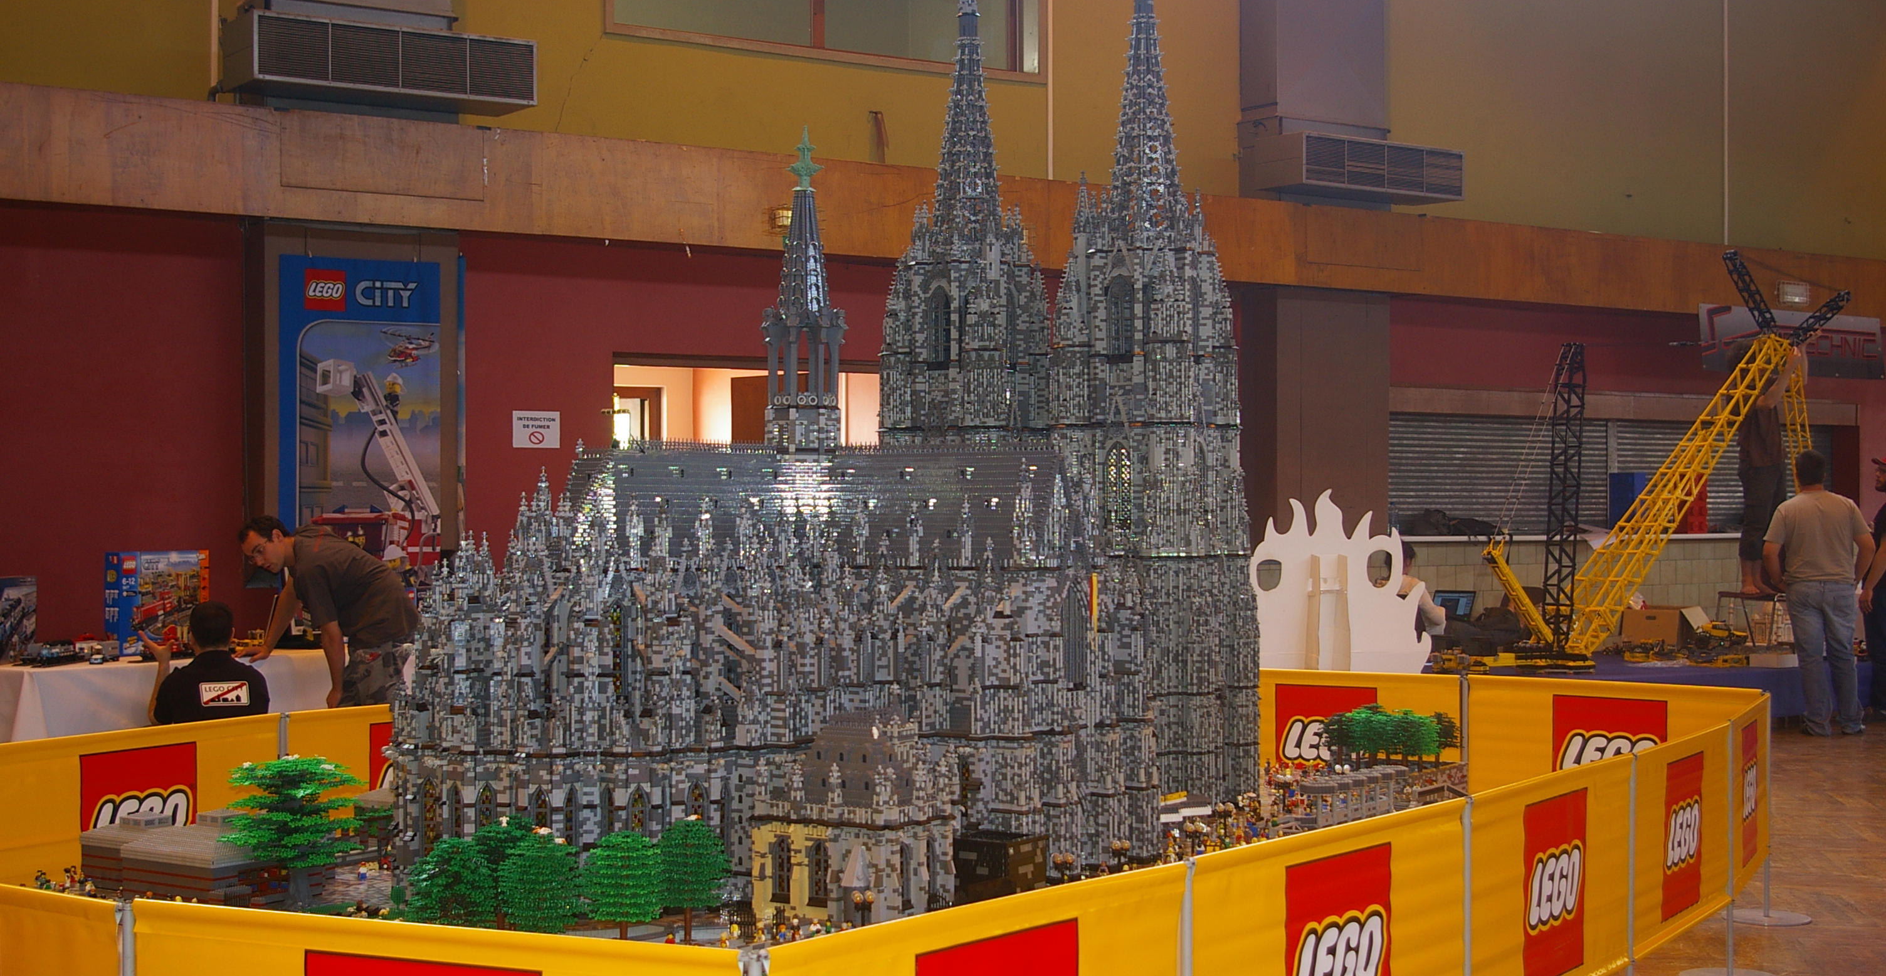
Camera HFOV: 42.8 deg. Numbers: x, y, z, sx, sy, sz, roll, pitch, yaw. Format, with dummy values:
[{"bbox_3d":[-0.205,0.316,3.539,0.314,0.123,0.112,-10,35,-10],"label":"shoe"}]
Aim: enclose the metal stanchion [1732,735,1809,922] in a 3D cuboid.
[{"bbox_3d":[2.871,1.109,8.380,0.310,0.780,0.310,0,0,0],"label":"metal stanchion"}]

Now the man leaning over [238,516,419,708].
[{"bbox_3d":[-2.670,0.807,10.500,0.740,1.400,0.560,0,0,-26],"label":"man leaning over"}]

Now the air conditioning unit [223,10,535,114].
[{"bbox_3d":[-2.958,-2.215,12.692,1.534,0.345,0.540,0,0,-34],"label":"air conditioning unit"}]

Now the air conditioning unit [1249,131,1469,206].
[{"bbox_3d":[2.868,-2.184,16.616,1.504,0.328,0.540,0,0,-34],"label":"air conditioning unit"}]

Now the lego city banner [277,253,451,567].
[{"bbox_3d":[-3.107,-0.273,12.859,0.901,1.900,0.040,0,0,-34],"label":"lego city banner"}]

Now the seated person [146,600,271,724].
[{"bbox_3d":[-3.130,0.996,10.280,0.550,1.040,0.600,0,0,-30],"label":"seated person"}]

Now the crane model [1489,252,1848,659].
[{"bbox_3d":[4.850,-0.207,15.920,3.500,2.740,0.650,0,-1,-34],"label":"crane model"}]

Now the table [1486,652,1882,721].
[{"bbox_3d":[4.281,1.358,15.840,3.800,0.390,1.900,0,-1,-34],"label":"table"}]

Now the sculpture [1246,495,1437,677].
[{"bbox_3d":[1.981,0.765,12.100,1.130,1.500,0.250,0,0,-28],"label":"sculpture"}]

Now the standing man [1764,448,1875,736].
[{"bbox_3d":[5.476,0.644,15.050,0.640,1.770,0.380,0,0,13],"label":"standing man"}]

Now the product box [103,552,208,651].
[{"bbox_3d":[-3.737,0.545,11.487,0.090,0.478,0.570,0,0,28],"label":"product box"}]

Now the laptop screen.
[{"bbox_3d":[3.419,0.788,16.100,0.310,0.225,0.030,0,-20,38],"label":"laptop screen"}]

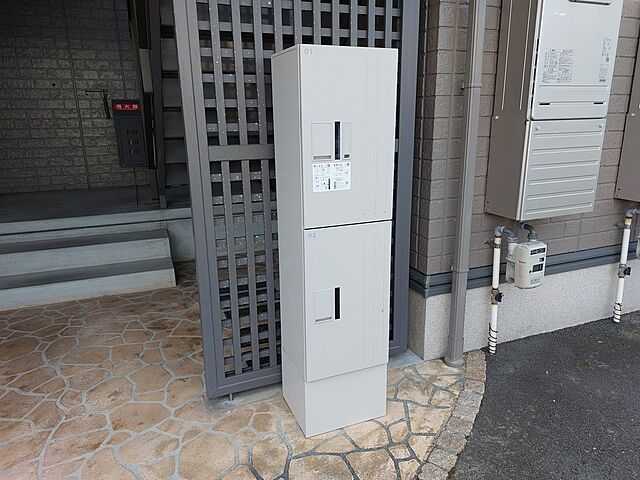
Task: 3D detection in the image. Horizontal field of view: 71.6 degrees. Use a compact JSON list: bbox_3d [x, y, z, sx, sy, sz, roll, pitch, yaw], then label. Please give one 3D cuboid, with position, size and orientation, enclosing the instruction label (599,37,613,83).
[{"bbox_3d":[1.258,-0.791,1.954,0.051,0.181,0.008,-7,17,-22],"label":"instruction label"}]

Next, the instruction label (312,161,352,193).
[{"bbox_3d":[0.043,-0.213,1.513,0.142,0.097,0.008,-7,17,-22],"label":"instruction label"}]

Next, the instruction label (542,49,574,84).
[{"bbox_3d":[1.003,-0.728,1.860,0.169,0.135,0.008,-7,17,-22],"label":"instruction label"}]

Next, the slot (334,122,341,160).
[{"bbox_3d":[0.059,-0.333,1.491,0.020,0.126,0.012,-7,17,-22],"label":"slot"}]

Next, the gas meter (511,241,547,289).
[{"bbox_3d":[1.001,0.117,2.150,0.155,0.208,0.115,-7,17,-22],"label":"gas meter"}]

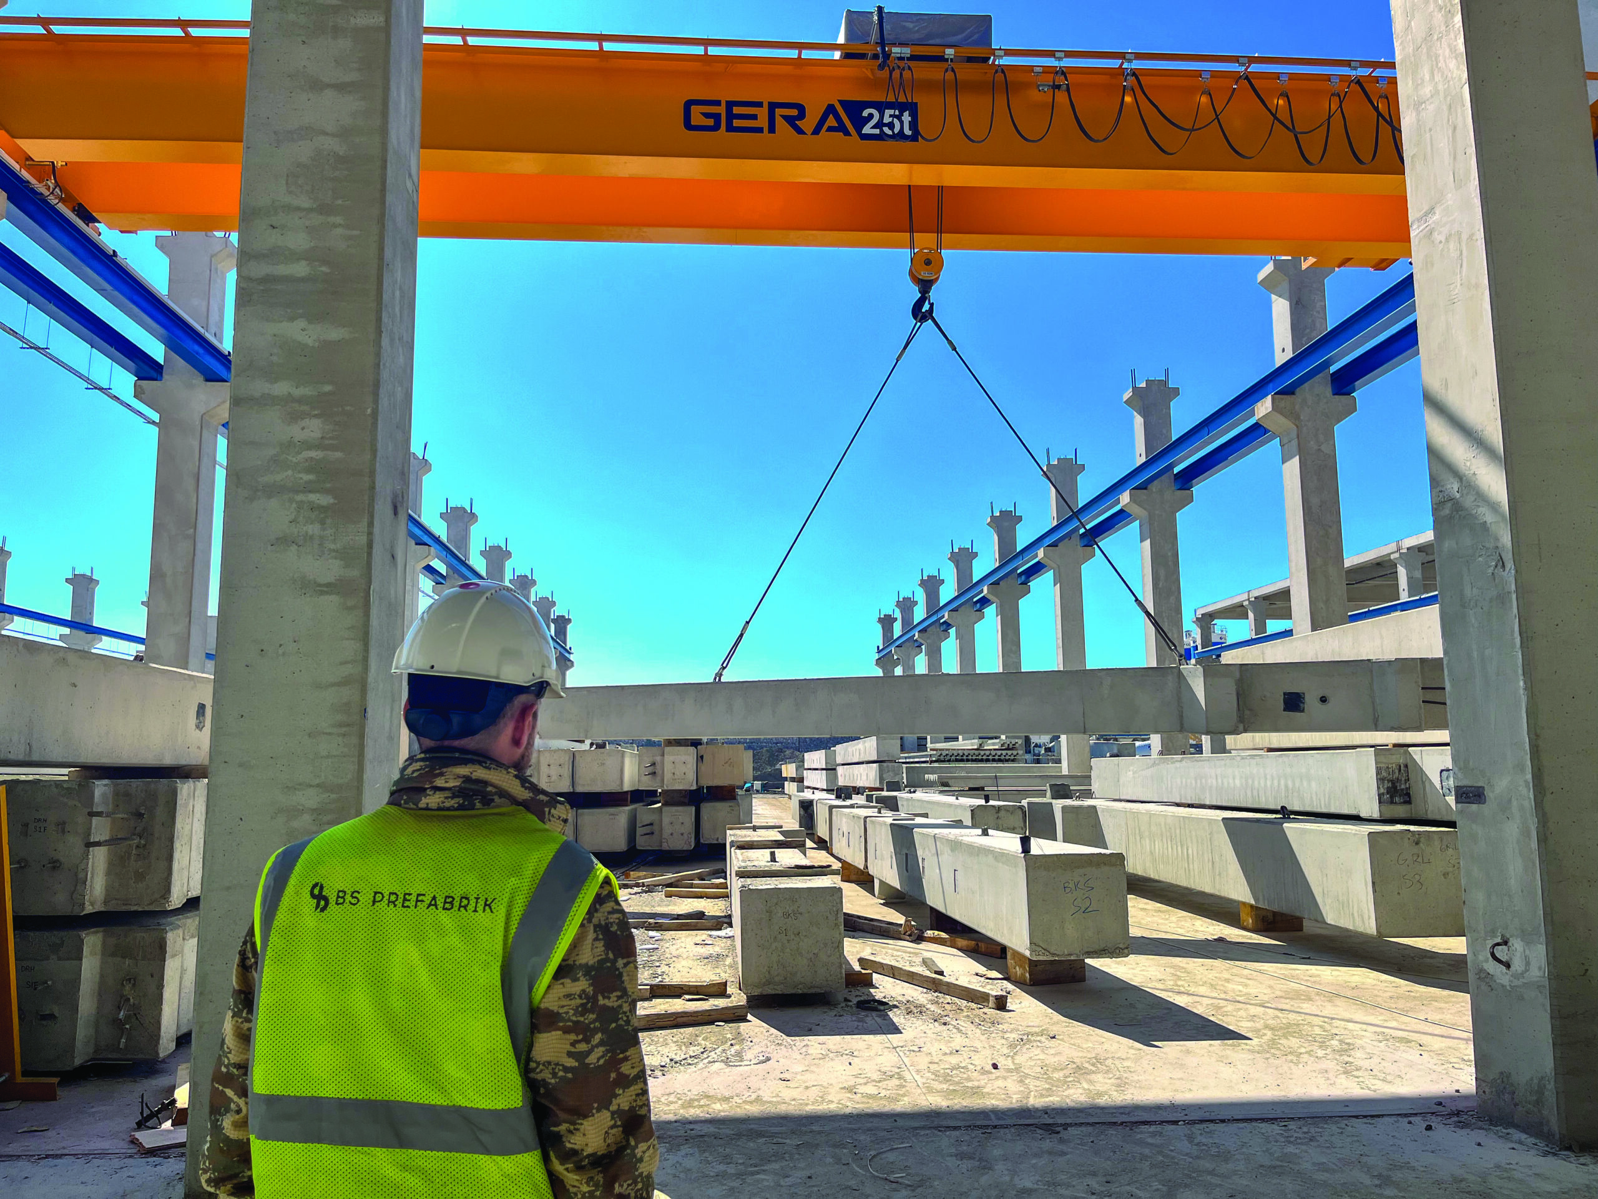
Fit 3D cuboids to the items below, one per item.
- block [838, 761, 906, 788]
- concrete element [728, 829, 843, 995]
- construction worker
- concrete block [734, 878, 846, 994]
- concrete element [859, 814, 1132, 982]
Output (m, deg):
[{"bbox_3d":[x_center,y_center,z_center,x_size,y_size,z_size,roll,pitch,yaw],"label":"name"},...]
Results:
[{"bbox_3d":[2.370,6.063,41.519,0.700,0.700,11.300,0,-8,-4],"label":"block"},{"bbox_3d":[-0.301,2.803,11.722,0.675,0.674,7.600,0,-8,-4],"label":"concrete element"},{"bbox_3d":[-0.481,0.878,1.582,0.600,1.813,0.460,-4,-9,25],"label":"construction worker"},{"bbox_3d":[-0.069,2.333,8.464,0.672,0.673,1.000,0,-8,-4],"label":"concrete block"},{"bbox_3d":[1.637,2.761,12.425,0.730,0.728,7.332,0,-8,-6],"label":"concrete element"}]

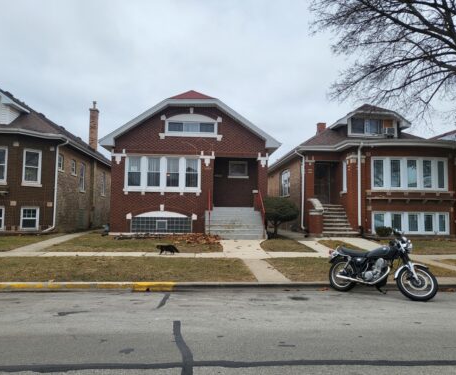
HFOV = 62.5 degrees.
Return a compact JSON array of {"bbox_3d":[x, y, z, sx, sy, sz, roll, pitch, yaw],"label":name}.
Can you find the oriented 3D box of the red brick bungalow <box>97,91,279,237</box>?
[{"bbox_3d":[-1.950,-0.876,21.581,7.780,6.700,12.500,1,-4,-4],"label":"red brick bungalow"}]

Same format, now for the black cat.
[{"bbox_3d":[-1.838,1.928,11.600,0.730,0.300,0.170,1,-4,-4],"label":"black cat"}]

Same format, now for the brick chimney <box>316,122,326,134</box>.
[{"bbox_3d":[5.371,-3.304,21.500,0.450,0.750,0.470,1,-4,-4],"label":"brick chimney"}]

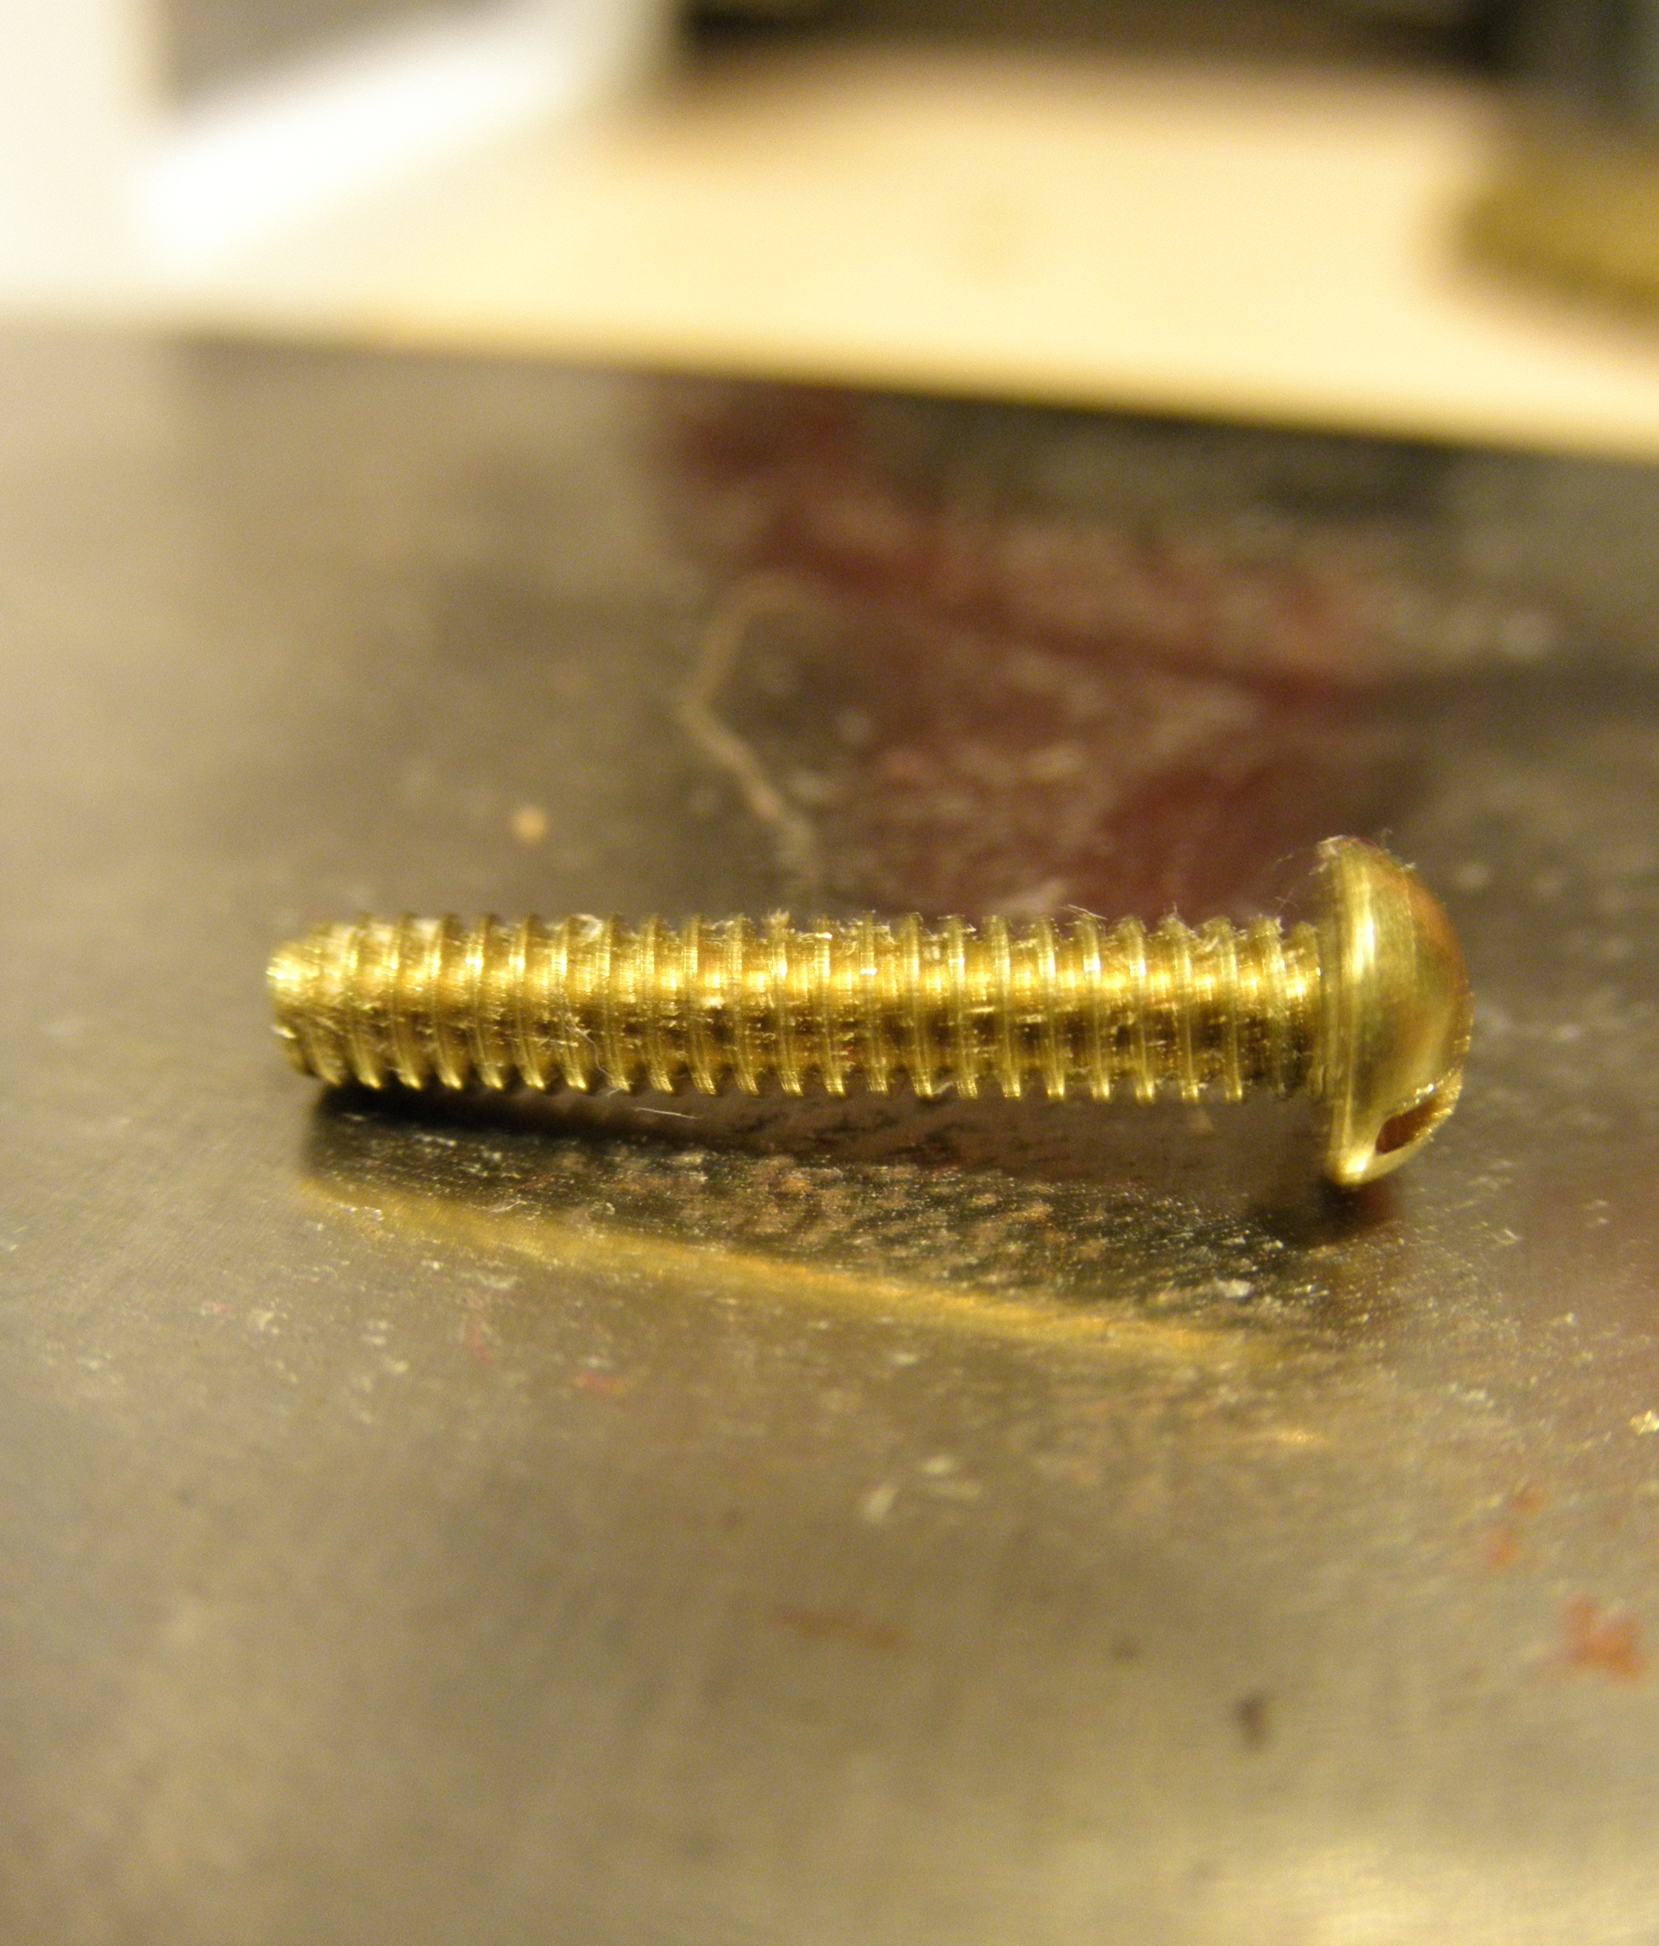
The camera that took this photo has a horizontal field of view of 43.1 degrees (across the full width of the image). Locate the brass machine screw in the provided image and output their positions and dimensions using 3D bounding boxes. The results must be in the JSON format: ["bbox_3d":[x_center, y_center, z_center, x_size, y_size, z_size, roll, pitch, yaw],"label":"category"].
[{"bbox_3d":[0.001,0.001,0.039,0.022,0.006,0.006,0,31,6],"label":"brass machine screw"}]

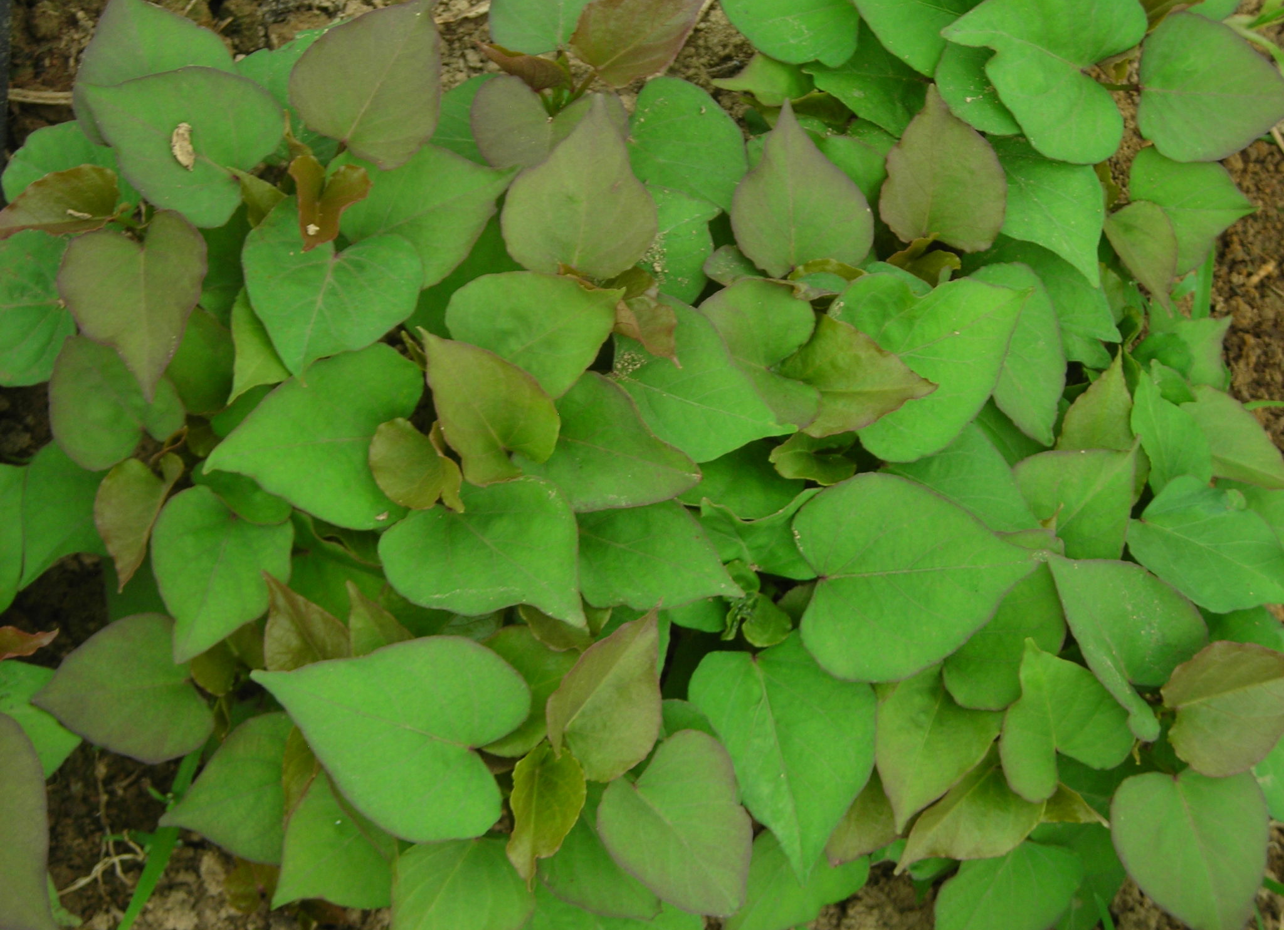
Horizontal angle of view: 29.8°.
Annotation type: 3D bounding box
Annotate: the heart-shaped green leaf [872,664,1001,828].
[{"bbox_3d":[0.105,0.099,0.870,0.044,0.020,0.073,17,72,2],"label":"heart-shaped green leaf"}]

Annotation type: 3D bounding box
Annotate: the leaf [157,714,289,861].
[{"bbox_3d":[-0.143,0.122,0.885,0.069,0.018,0.057,-15,65,0],"label":"leaf"}]

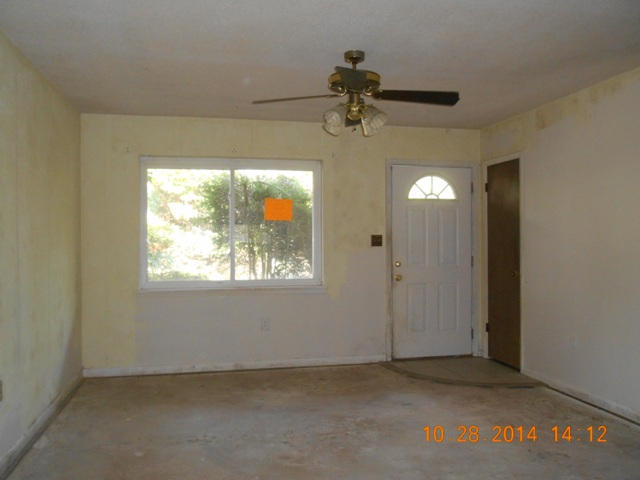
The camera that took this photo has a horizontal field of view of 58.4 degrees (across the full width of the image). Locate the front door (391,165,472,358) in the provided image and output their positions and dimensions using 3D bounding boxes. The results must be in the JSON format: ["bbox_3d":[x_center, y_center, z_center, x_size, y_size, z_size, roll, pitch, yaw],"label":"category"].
[{"bbox_3d":[1.197,0.236,6.103,0.905,2.020,0.045,0,1,-12],"label":"front door"}]

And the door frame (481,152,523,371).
[{"bbox_3d":[1.881,0.222,5.755,0.120,2.080,0.745,0,1,-12],"label":"door frame"}]

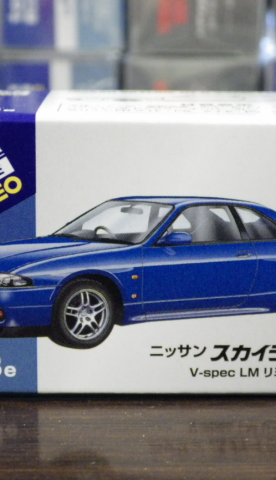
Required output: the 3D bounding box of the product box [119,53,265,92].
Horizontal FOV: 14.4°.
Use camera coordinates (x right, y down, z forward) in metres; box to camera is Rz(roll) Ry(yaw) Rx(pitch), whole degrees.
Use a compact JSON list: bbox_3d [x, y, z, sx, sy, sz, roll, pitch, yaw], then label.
[{"bbox_3d":[0.020,-0.055,0.461,0.052,0.050,0.095,0,13,0],"label":"product box"}]

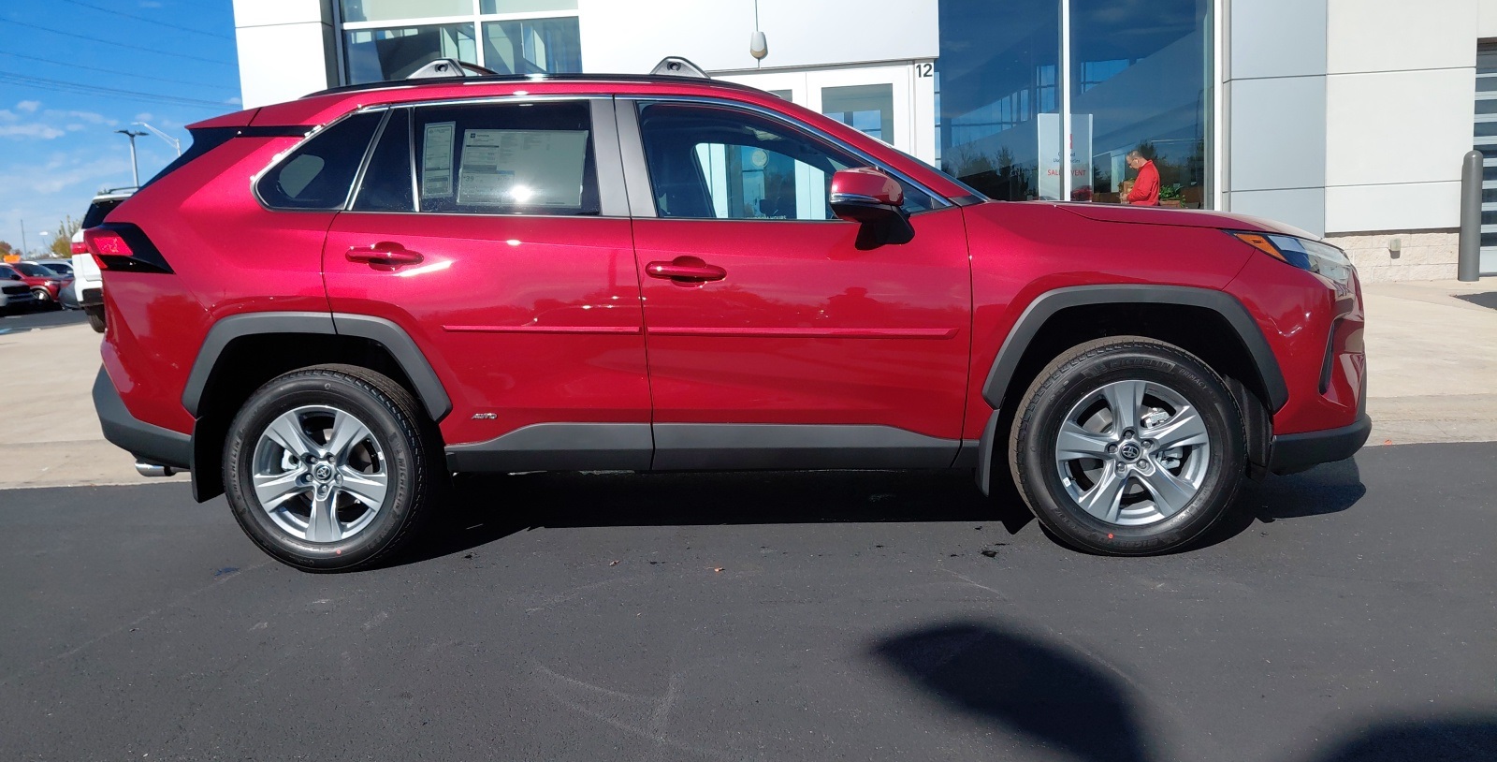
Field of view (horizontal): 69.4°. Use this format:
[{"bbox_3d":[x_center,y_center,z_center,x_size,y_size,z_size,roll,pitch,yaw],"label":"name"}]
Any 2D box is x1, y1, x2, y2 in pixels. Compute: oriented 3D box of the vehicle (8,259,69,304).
[{"bbox_3d":[-28.000,-3.820,42.700,4.450,1.660,1.840,0,7,22],"label":"vehicle"}]

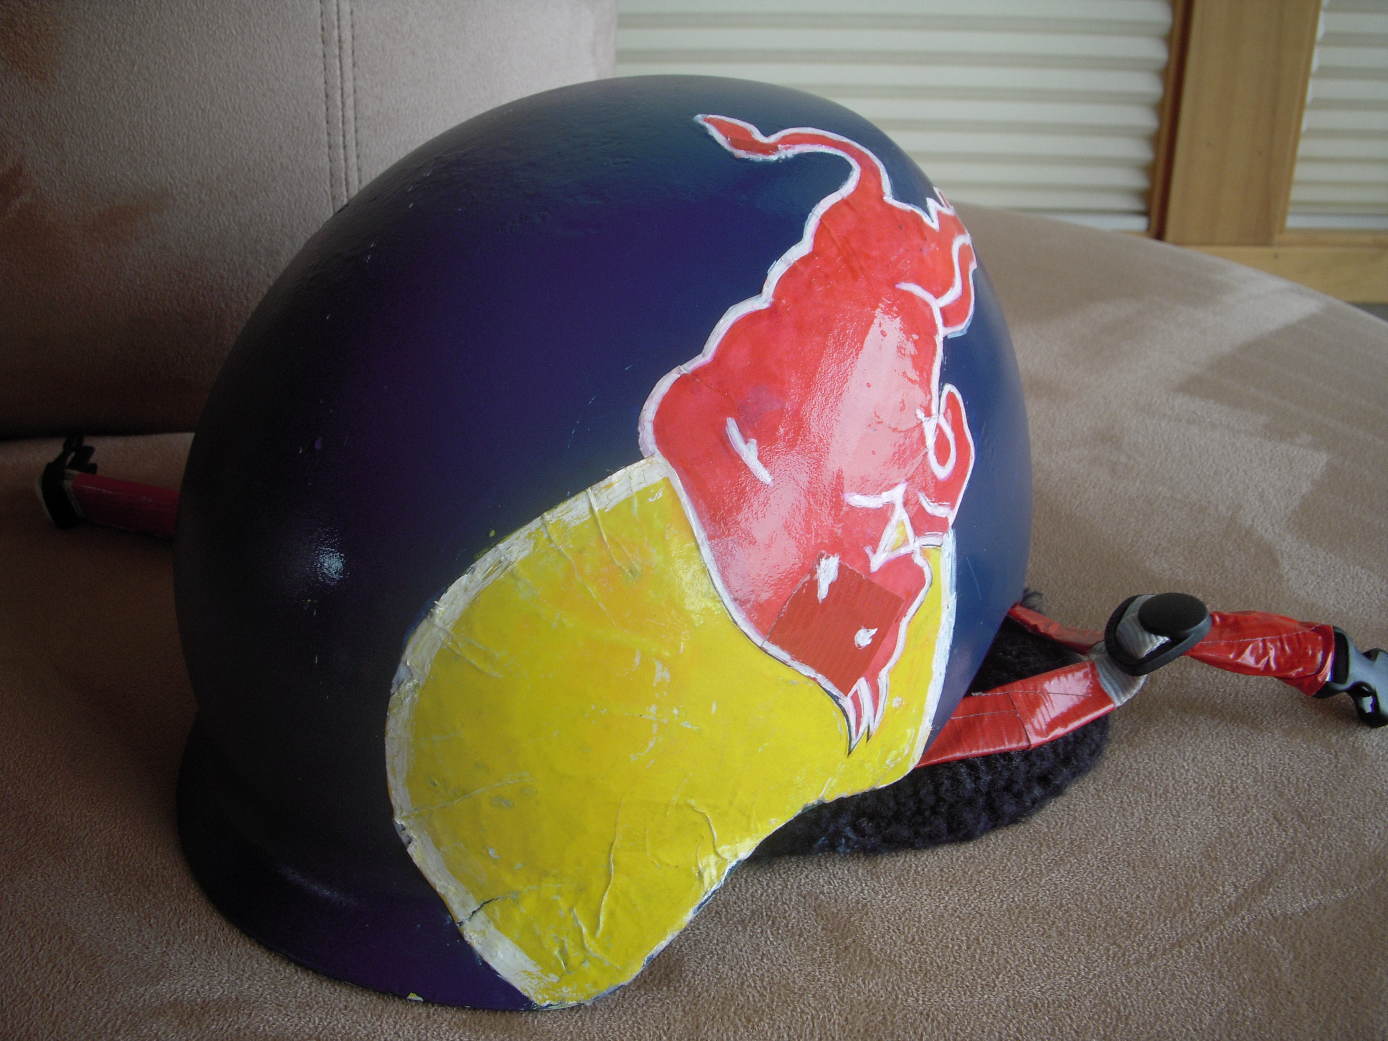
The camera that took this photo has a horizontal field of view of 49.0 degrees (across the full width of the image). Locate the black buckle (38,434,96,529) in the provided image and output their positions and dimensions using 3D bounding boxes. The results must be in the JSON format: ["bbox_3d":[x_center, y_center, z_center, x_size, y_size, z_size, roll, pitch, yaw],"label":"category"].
[{"bbox_3d":[-0.279,-0.018,0.680,0.010,0.029,0.038,-2,27,1],"label":"black buckle"}]

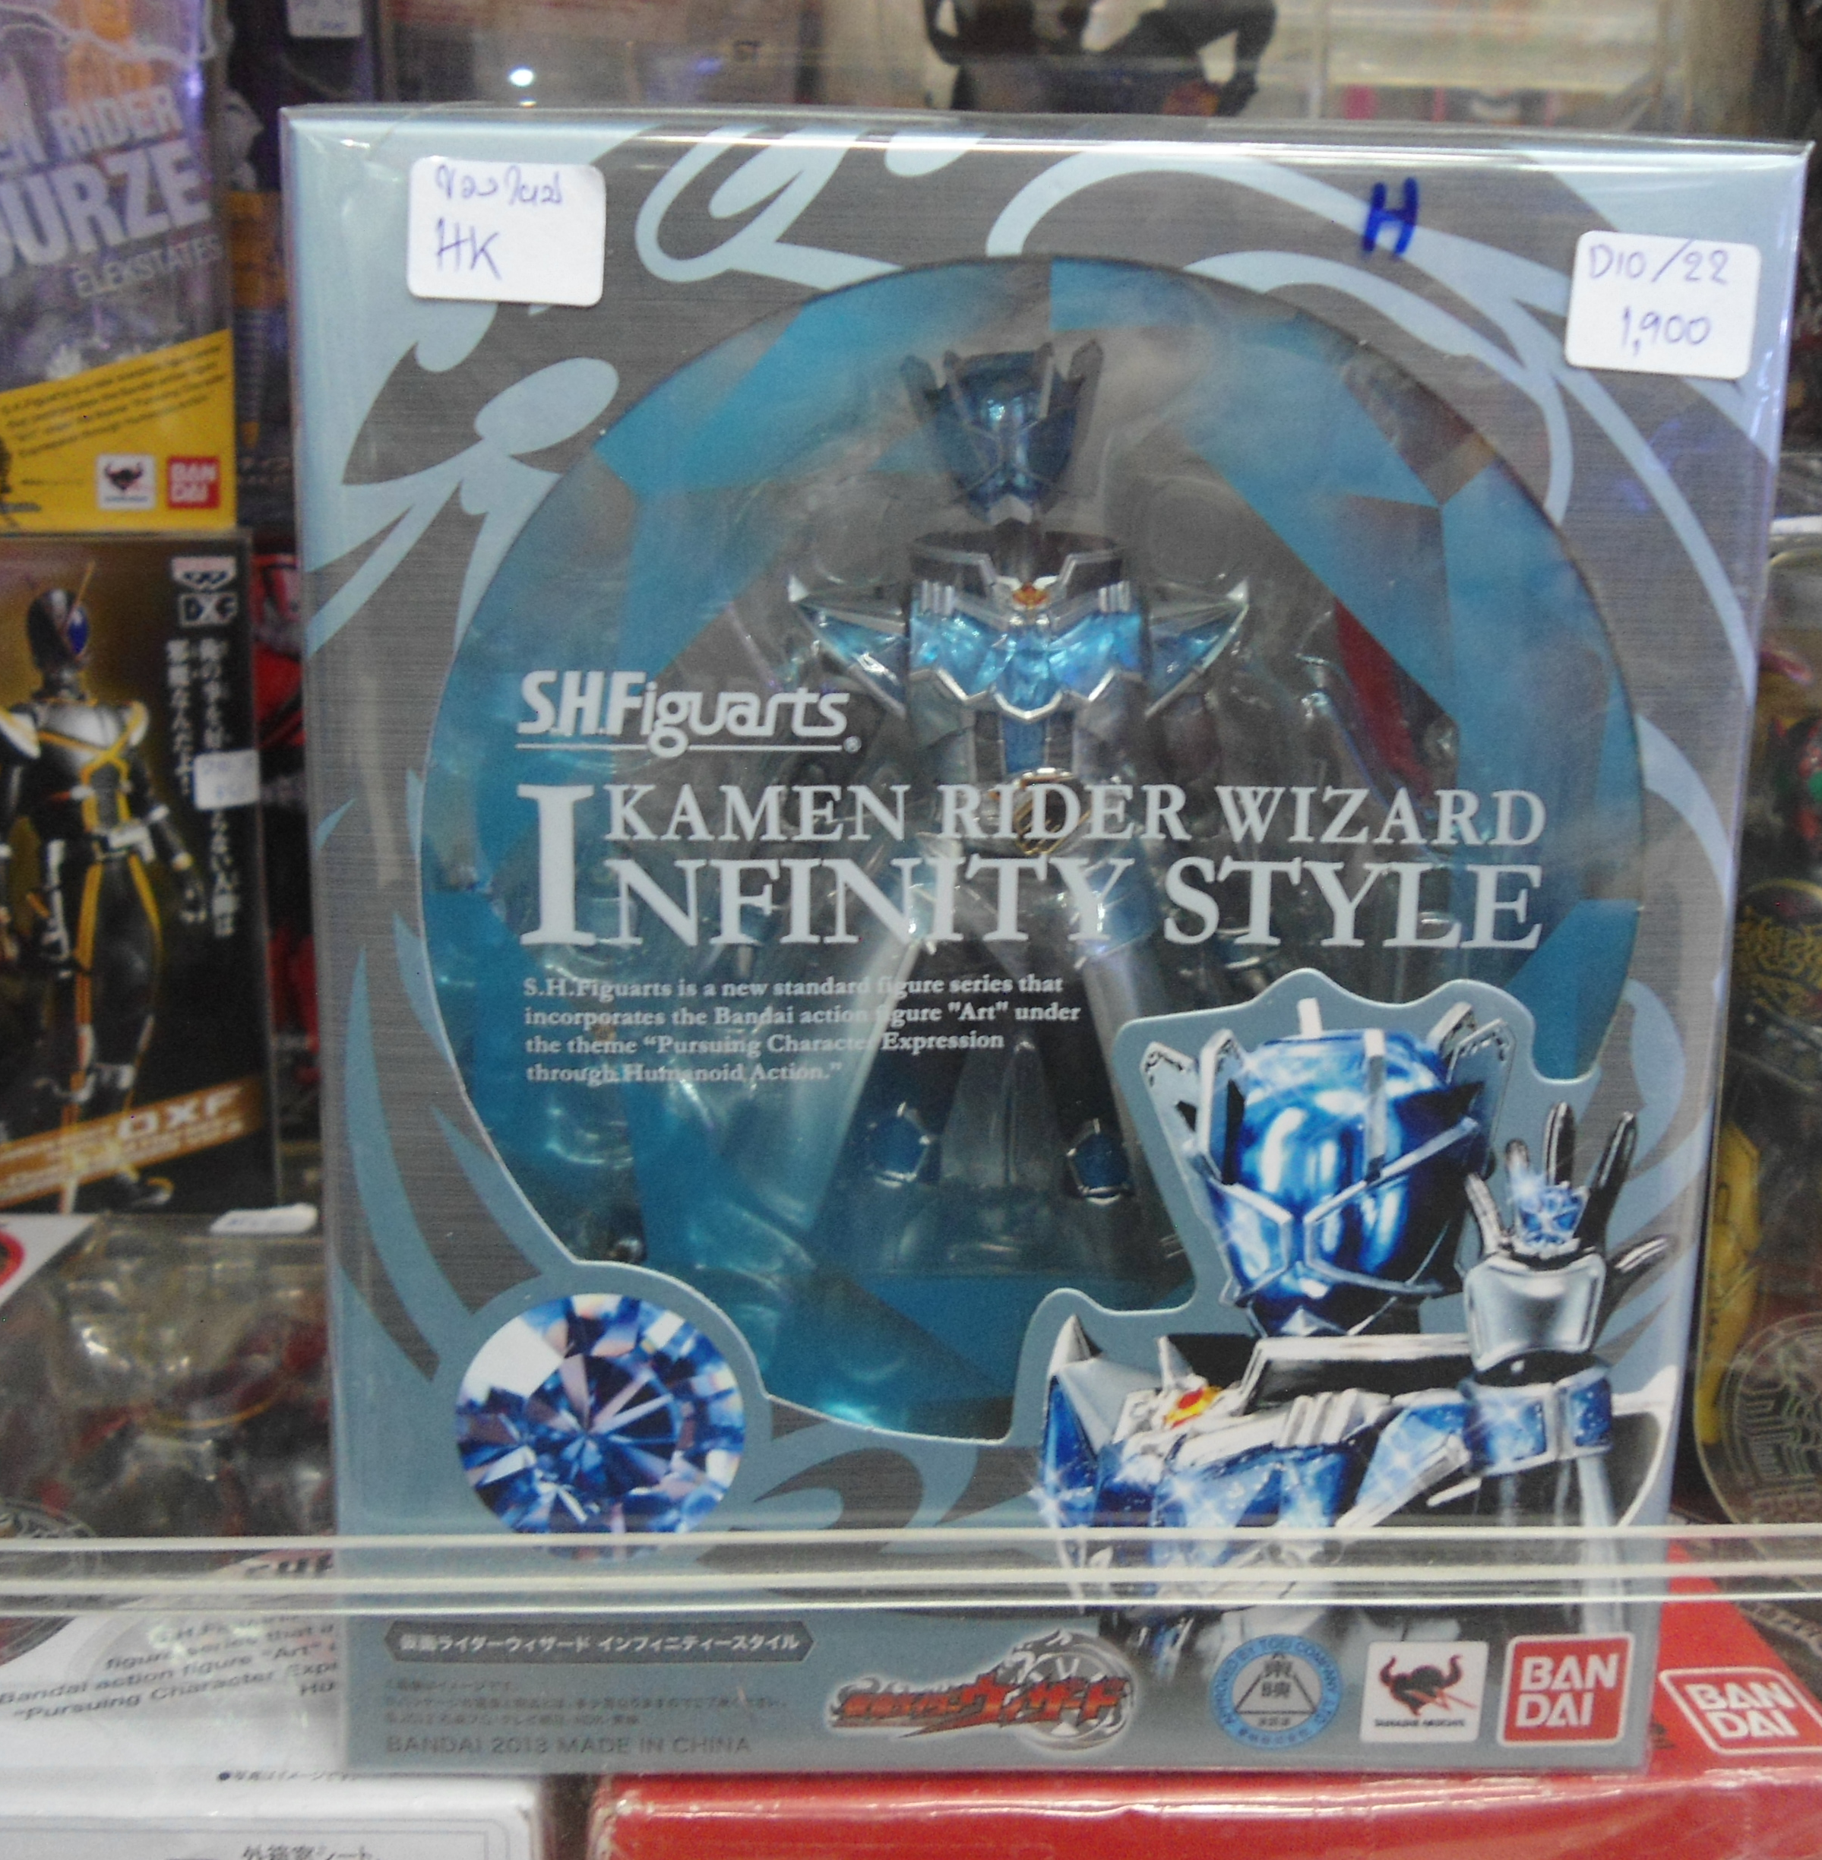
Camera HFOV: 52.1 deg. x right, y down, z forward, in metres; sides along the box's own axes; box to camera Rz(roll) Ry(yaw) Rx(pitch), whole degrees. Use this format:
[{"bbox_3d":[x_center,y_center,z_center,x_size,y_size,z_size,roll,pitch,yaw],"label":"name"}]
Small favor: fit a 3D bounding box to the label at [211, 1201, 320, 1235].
[{"bbox_3d":[-0.154,0.068,0.447,0.022,0.001,0.016,-1,10,-5],"label":"label"}]

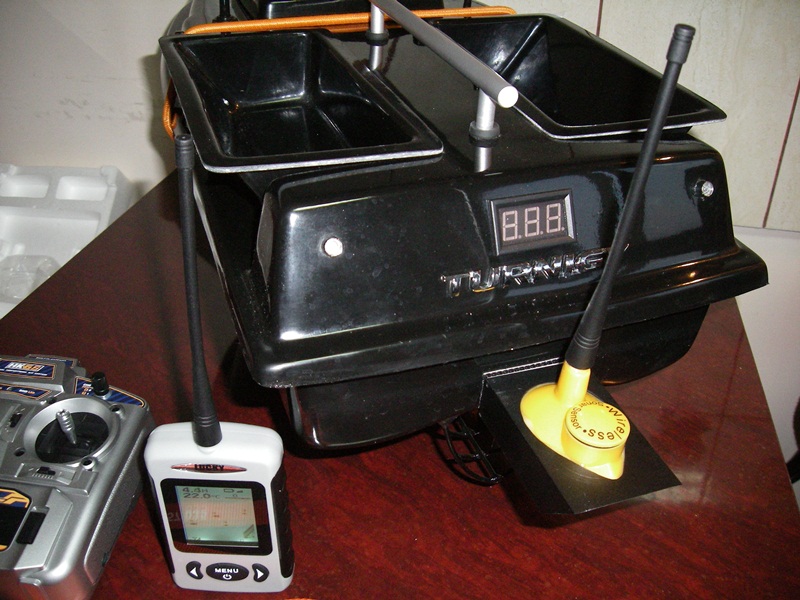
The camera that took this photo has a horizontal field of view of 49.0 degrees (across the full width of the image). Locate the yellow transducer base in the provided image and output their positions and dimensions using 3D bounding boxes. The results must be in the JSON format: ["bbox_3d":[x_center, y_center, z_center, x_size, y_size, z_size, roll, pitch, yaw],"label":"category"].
[{"bbox_3d":[0.091,0.055,0.434,0.046,0.032,0.067,-10,46,-15],"label":"yellow transducer base"}]

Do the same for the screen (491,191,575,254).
[{"bbox_3d":[0.069,-0.041,0.461,0.046,0.028,0.009,-10,10,-15],"label":"screen"}]

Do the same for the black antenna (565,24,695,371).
[{"bbox_3d":[0.097,-0.033,0.382,0.014,0.181,0.014,-8,43,-16],"label":"black antenna"}]

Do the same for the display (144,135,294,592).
[{"bbox_3d":[-0.093,0.044,0.432,0.070,0.252,0.042,1,33,2],"label":"display"}]

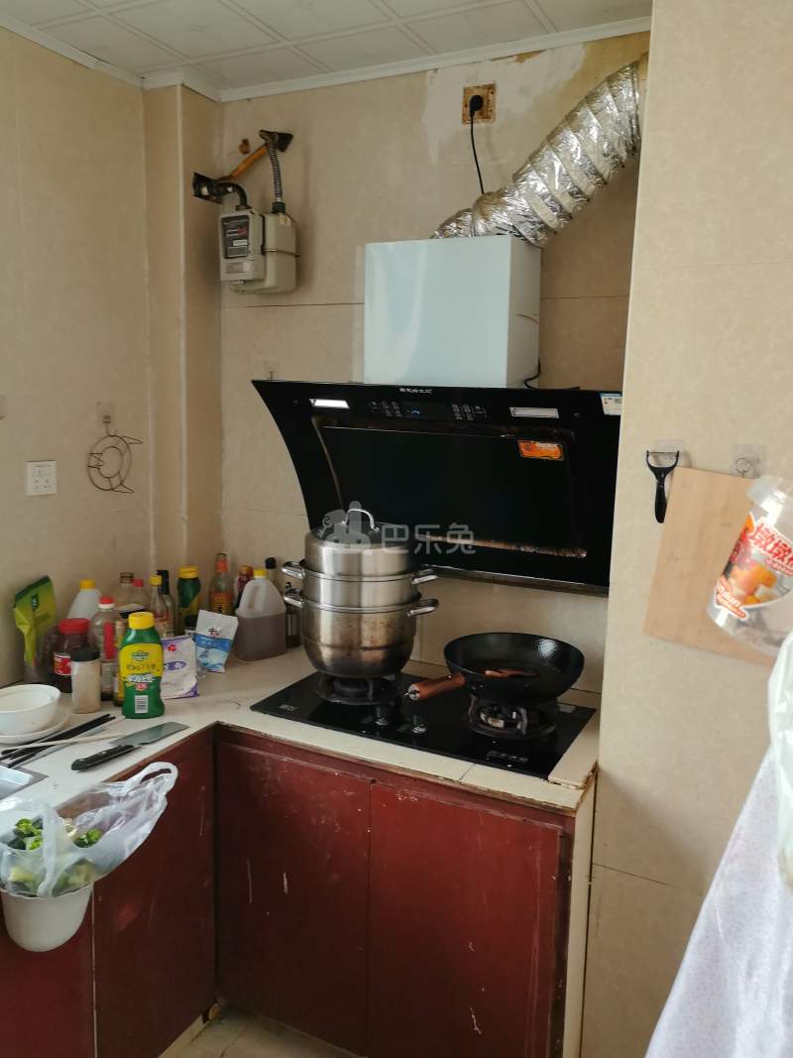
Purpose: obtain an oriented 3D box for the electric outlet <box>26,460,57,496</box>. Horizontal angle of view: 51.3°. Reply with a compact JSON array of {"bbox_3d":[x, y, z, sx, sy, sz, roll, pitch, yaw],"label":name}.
[{"bbox_3d":[-0.882,-0.126,2.056,0.012,0.087,0.088,6,10,26],"label":"electric outlet"}]

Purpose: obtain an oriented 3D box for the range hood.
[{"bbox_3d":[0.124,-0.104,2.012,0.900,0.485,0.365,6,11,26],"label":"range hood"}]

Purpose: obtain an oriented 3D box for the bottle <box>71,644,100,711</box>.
[{"bbox_3d":[-0.714,0.348,1.897,0.061,0.136,0.061,-2,10,-21],"label":"bottle"}]

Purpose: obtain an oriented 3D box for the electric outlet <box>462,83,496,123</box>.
[{"bbox_3d":[0.200,-1.041,2.021,0.087,0.090,0.016,6,10,26],"label":"electric outlet"}]

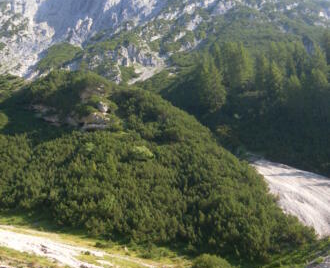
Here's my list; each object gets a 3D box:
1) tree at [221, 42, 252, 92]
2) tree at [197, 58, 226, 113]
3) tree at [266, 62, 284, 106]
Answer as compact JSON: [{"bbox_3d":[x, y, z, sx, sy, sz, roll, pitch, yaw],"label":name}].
[{"bbox_3d":[21.374,-20.179,133.000,9.570,14.640,8.800,0,-2,0],"label":"tree"},{"bbox_3d":[12.333,-12.864,118.000,7.960,14.320,7.320,0,-2,0],"label":"tree"},{"bbox_3d":[31.046,-13.908,125.000,5.210,12.360,4.790,0,-2,0],"label":"tree"}]

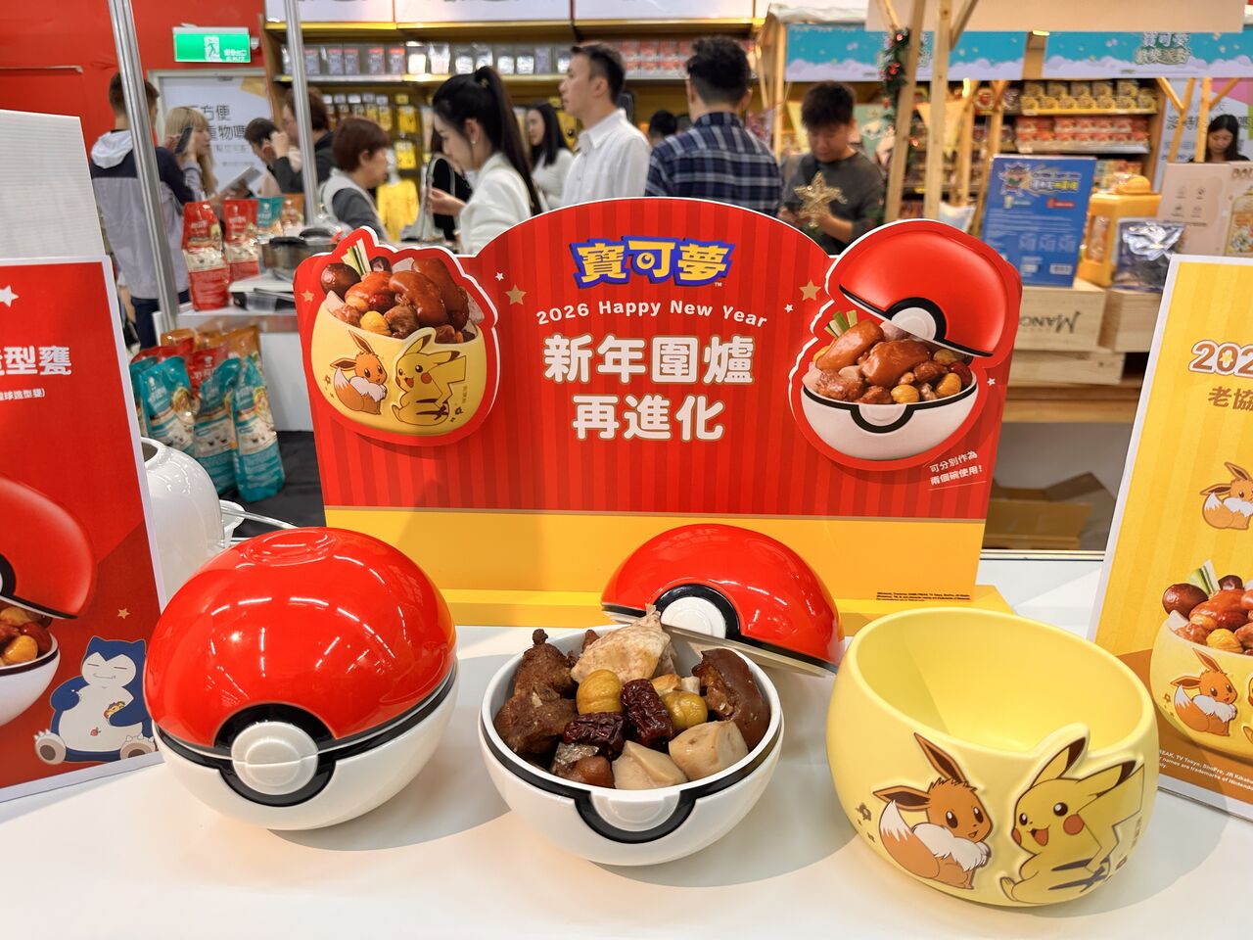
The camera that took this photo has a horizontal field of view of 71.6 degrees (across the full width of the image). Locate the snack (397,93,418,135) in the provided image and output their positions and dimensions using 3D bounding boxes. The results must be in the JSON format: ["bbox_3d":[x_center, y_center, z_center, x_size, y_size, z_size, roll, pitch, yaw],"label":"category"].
[{"bbox_3d":[-1.257,-2.035,4.968,0.110,0.210,0.050,-1,17,0],"label":"snack"}]

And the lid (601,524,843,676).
[{"bbox_3d":[0.085,0.098,0.719,0.197,0.088,0.199,11,-12,17],"label":"lid"}]

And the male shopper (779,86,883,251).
[{"bbox_3d":[0.723,-0.538,3.186,0.460,1.630,0.360,7,19,22],"label":"male shopper"}]

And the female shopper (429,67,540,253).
[{"bbox_3d":[-0.363,-0.262,2.434,0.360,1.580,0.420,0,18,3],"label":"female shopper"}]

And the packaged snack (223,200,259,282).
[{"bbox_3d":[-1.163,-0.699,2.639,0.115,0.250,0.065,-4,19,-11],"label":"packaged snack"}]

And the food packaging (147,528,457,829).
[{"bbox_3d":[-0.214,0.139,0.590,0.197,0.185,0.201,-3,19,-9],"label":"food packaging"}]

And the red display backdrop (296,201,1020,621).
[{"bbox_3d":[0.021,-0.043,0.800,0.693,0.396,0.067,1,19,3],"label":"red display backdrop"}]

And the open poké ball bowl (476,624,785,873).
[{"bbox_3d":[0.004,0.194,0.585,0.197,0.096,0.199,0,19,0],"label":"open poké ball bowl"}]

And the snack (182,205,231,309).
[{"bbox_3d":[-1.011,-0.519,2.101,0.100,0.250,0.065,-16,23,-39],"label":"snack"}]

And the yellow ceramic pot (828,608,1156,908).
[{"bbox_3d":[0.252,0.196,0.618,0.215,0.148,0.215,4,18,15],"label":"yellow ceramic pot"}]

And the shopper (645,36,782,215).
[{"bbox_3d":[0.284,-0.499,2.915,0.480,1.730,0.320,3,18,12],"label":"shopper"}]

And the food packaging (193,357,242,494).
[{"bbox_3d":[-0.778,-0.090,1.644,0.100,0.250,0.065,-17,24,-41],"label":"food packaging"}]

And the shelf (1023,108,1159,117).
[{"bbox_3d":[2.996,-2.364,5.770,0.880,0.045,0.360,1,19,4],"label":"shelf"}]

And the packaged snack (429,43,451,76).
[{"bbox_3d":[-1.035,-2.286,4.836,0.115,0.175,0.060,-1,17,0],"label":"packaged snack"}]

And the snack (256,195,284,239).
[{"bbox_3d":[-1.202,-0.781,2.931,0.100,0.250,0.065,-14,22,-36],"label":"snack"}]

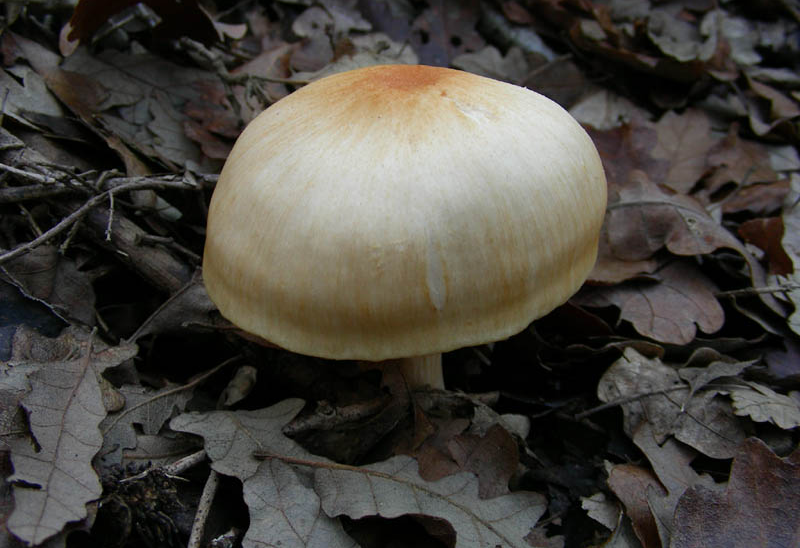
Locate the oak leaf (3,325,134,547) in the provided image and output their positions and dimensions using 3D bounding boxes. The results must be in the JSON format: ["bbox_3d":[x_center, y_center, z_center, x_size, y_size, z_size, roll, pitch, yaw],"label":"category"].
[{"bbox_3d":[-0.081,0.039,0.222,0.030,0.011,0.060,1,50,1],"label":"oak leaf"}]

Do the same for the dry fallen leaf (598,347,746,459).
[{"bbox_3d":[0.072,0.034,0.236,0.039,0.013,0.031,8,49,9],"label":"dry fallen leaf"}]

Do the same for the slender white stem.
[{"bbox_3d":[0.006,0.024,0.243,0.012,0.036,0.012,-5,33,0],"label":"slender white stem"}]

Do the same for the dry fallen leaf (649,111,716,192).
[{"bbox_3d":[0.105,-0.046,0.325,0.024,0.007,0.042,12,51,10],"label":"dry fallen leaf"}]

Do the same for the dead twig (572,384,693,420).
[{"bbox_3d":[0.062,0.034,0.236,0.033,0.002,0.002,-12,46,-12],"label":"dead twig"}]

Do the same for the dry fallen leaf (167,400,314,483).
[{"bbox_3d":[-0.041,0.043,0.229,0.037,0.008,0.022,-5,45,-5],"label":"dry fallen leaf"}]

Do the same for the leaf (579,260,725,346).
[{"bbox_3d":[0.074,0.008,0.262,0.044,0.010,0.031,8,46,8],"label":"leaf"}]

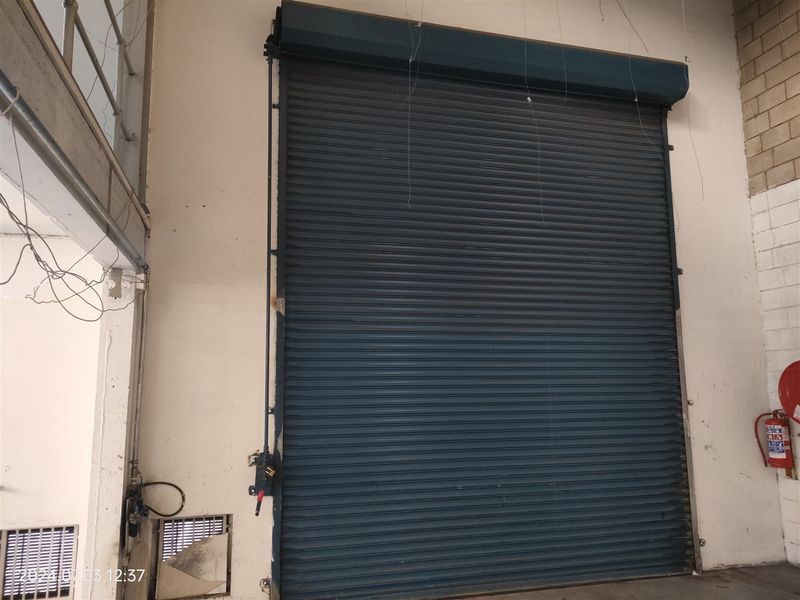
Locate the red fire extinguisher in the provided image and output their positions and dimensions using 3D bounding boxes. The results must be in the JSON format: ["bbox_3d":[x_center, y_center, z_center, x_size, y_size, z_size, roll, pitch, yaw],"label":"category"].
[{"bbox_3d":[3.530,1.313,5.911,0.190,0.535,0.285,5,-10,-31],"label":"red fire extinguisher"}]

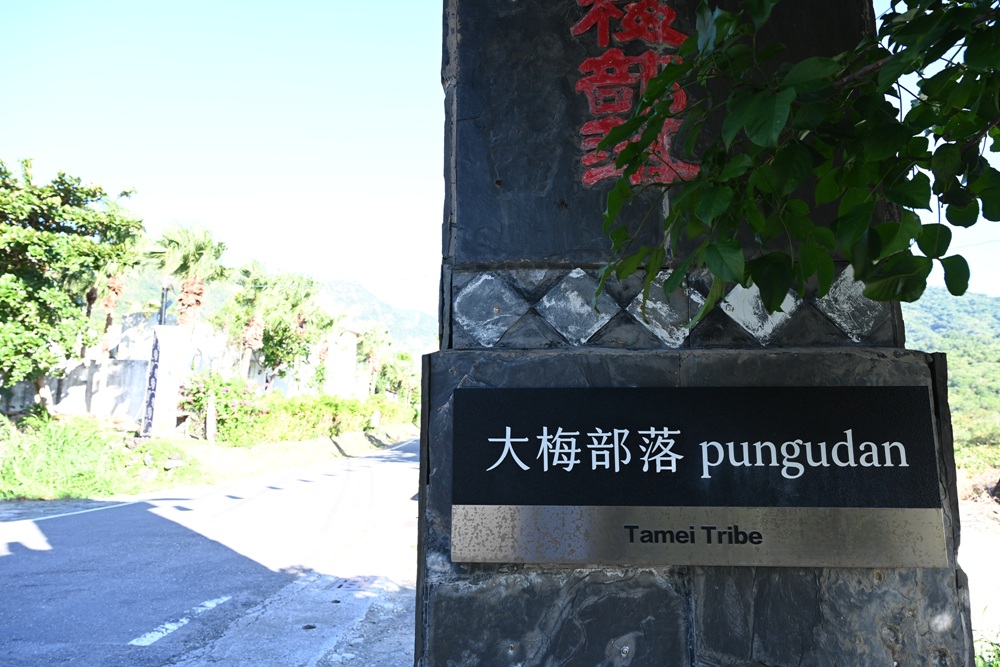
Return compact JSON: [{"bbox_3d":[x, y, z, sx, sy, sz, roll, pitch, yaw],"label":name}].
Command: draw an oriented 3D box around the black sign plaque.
[{"bbox_3d":[0.320,0.239,1.130,0.800,0.291,0.025,-1,-9,3],"label":"black sign plaque"}]

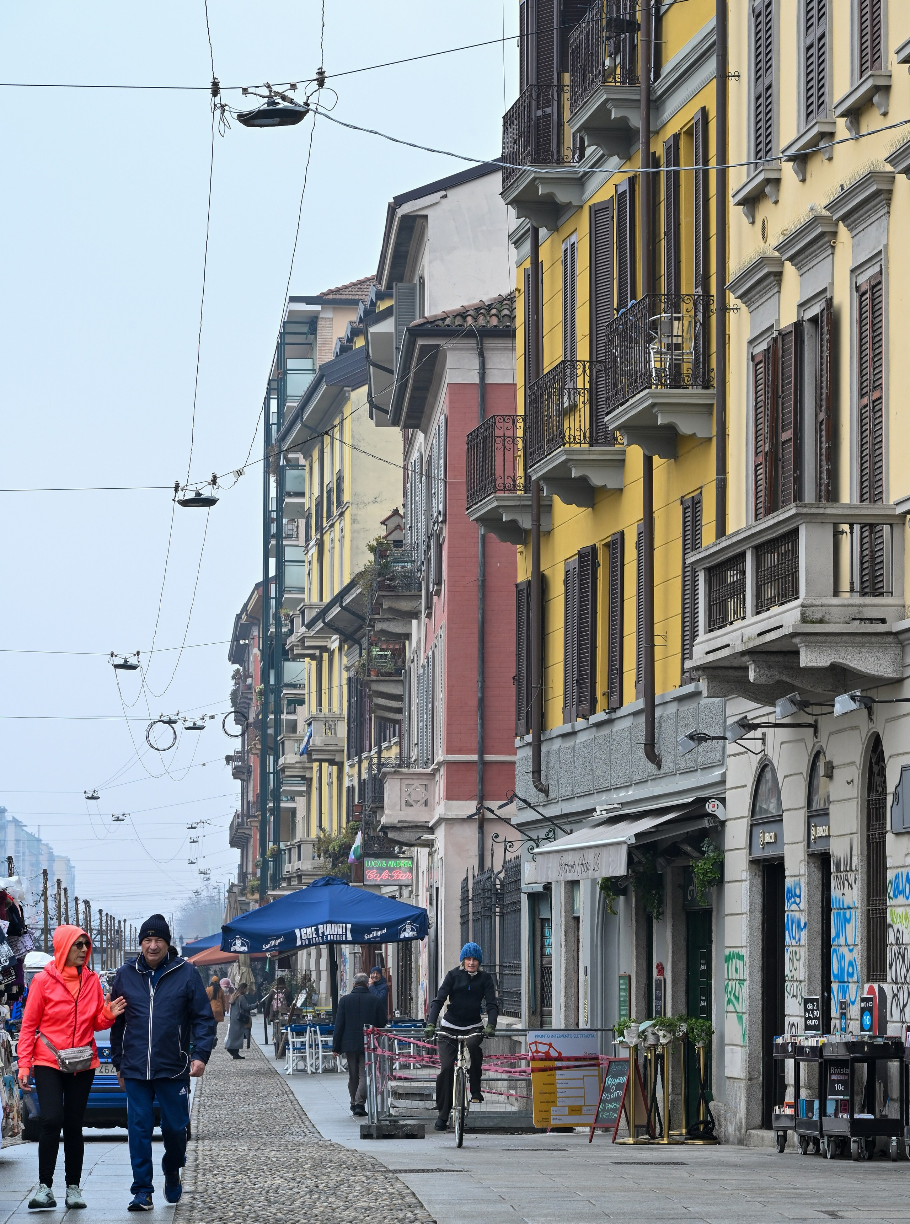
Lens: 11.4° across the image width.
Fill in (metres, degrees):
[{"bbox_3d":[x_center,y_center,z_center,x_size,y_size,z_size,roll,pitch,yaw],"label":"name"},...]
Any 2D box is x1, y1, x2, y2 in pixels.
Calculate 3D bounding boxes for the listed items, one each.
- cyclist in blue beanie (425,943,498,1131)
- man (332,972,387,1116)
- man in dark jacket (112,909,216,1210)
[{"bbox_3d":[0.057,3.774,40.400,0.640,1.660,0.850,0,-5,-2],"label":"cyclist in blue beanie"},{"bbox_3d":[-1.158,5.275,55.500,0.630,1.750,0.450,0,-5,-1],"label":"man"},{"bbox_3d":[-1.722,2.651,26.800,0.580,1.740,0.500,0,-5,2],"label":"man in dark jacket"}]

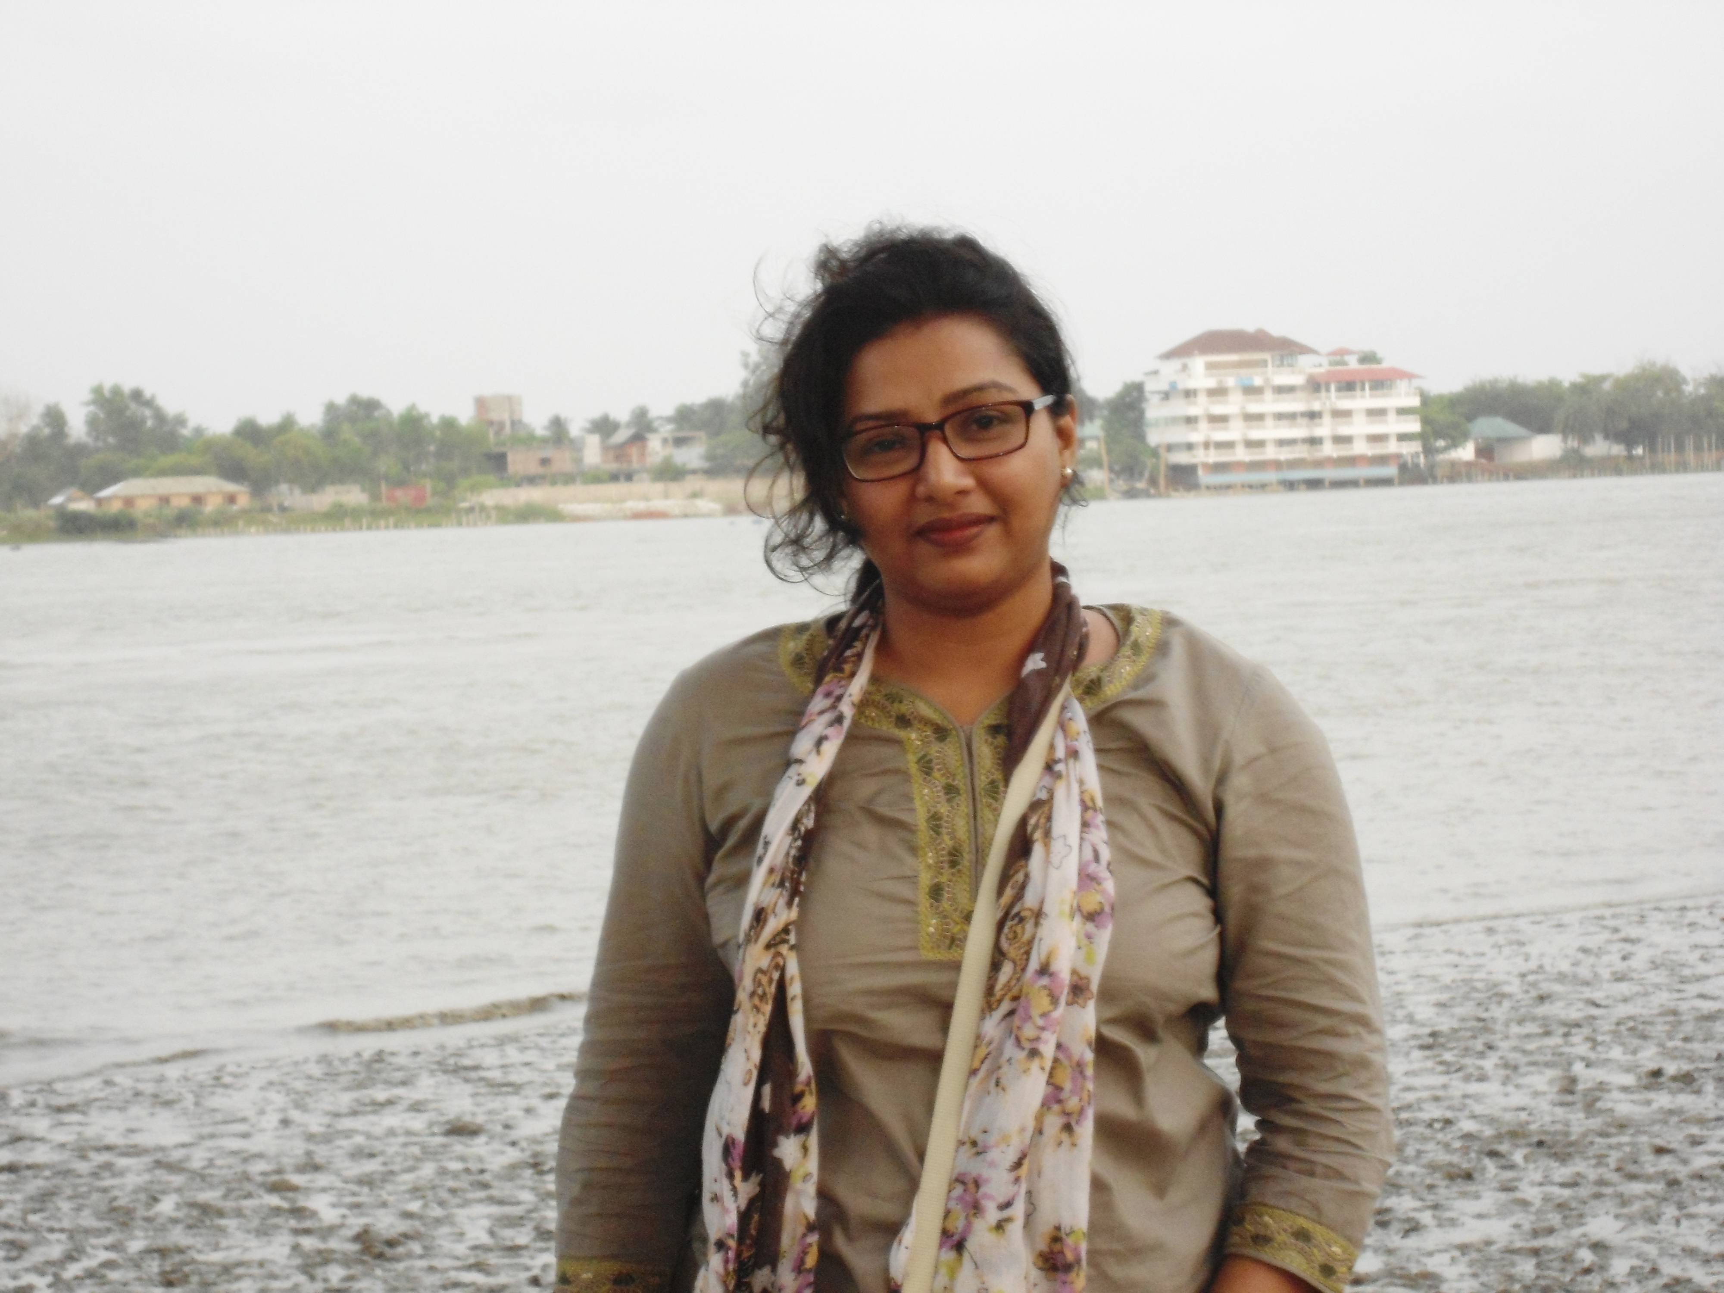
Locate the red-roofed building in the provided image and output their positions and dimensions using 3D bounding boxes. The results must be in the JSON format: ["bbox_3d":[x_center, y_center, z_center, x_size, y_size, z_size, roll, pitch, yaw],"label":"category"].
[{"bbox_3d":[50.276,-28.139,622.000,30.300,18.300,12.200,-3,2,-28],"label":"red-roofed building"}]

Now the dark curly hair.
[{"bbox_3d":[0.038,-0.156,3.380,0.200,0.222,0.215,-7,2,7],"label":"dark curly hair"}]

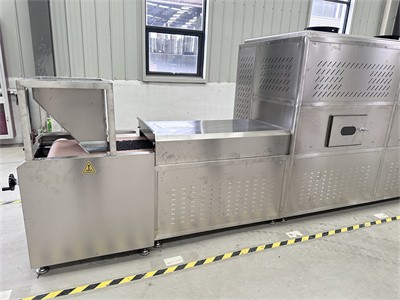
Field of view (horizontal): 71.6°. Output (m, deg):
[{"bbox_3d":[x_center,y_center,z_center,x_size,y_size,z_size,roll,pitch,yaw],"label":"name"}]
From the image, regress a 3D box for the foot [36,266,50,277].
[{"bbox_3d":[-1.116,0.831,1.962,0.084,0.053,0.084,-4,17,-21],"label":"foot"}]

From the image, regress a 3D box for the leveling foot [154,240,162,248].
[{"bbox_3d":[-0.354,0.780,2.336,0.060,0.062,0.060,-4,16,-21],"label":"leveling foot"}]

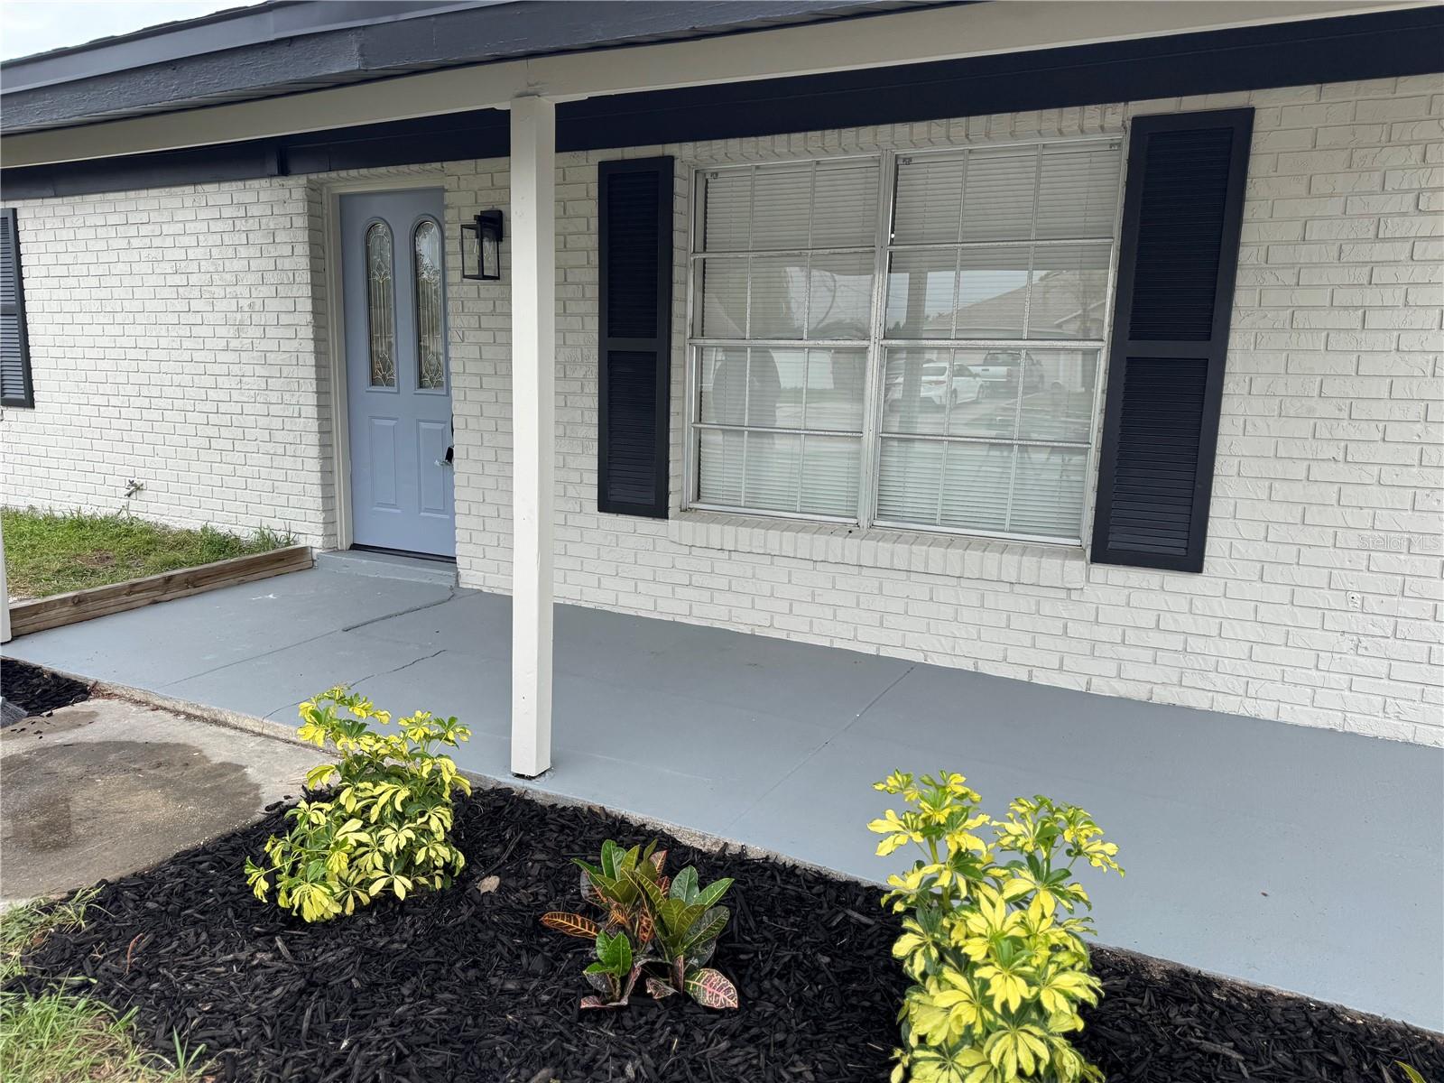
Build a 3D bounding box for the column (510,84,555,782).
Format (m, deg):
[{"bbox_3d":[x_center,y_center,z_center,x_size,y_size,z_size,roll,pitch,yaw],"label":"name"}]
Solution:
[{"bbox_3d":[-0.535,-0.249,2.843,0.092,1.890,0.092,6,10,26],"label":"column"}]

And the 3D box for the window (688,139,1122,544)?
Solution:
[{"bbox_3d":[0.684,-0.853,4.329,1.830,1.570,0.060,6,10,26],"label":"window"}]

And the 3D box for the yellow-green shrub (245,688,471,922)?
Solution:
[{"bbox_3d":[-0.855,0.619,2.394,0.470,0.460,0.430,2,9,0],"label":"yellow-green shrub"}]

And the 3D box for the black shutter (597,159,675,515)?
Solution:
[{"bbox_3d":[-0.407,-0.934,4.683,0.390,1.630,0.035,6,10,26],"label":"black shutter"}]

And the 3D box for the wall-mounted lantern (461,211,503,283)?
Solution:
[{"bbox_3d":[-1.178,-1.458,4.920,0.145,0.350,0.190,6,10,26],"label":"wall-mounted lantern"}]

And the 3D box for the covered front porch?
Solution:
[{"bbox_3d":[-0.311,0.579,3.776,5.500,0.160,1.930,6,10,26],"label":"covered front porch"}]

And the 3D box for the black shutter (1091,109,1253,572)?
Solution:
[{"bbox_3d":[1.631,-0.705,3.662,0.390,1.630,0.035,6,10,26],"label":"black shutter"}]

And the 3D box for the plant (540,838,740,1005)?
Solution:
[{"bbox_3d":[-0.164,0.790,2.096,0.370,0.250,0.340,2,9,0],"label":"plant"}]

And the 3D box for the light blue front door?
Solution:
[{"bbox_3d":[-1.769,-0.923,5.633,0.910,2.020,0.050,6,10,26],"label":"light blue front door"}]

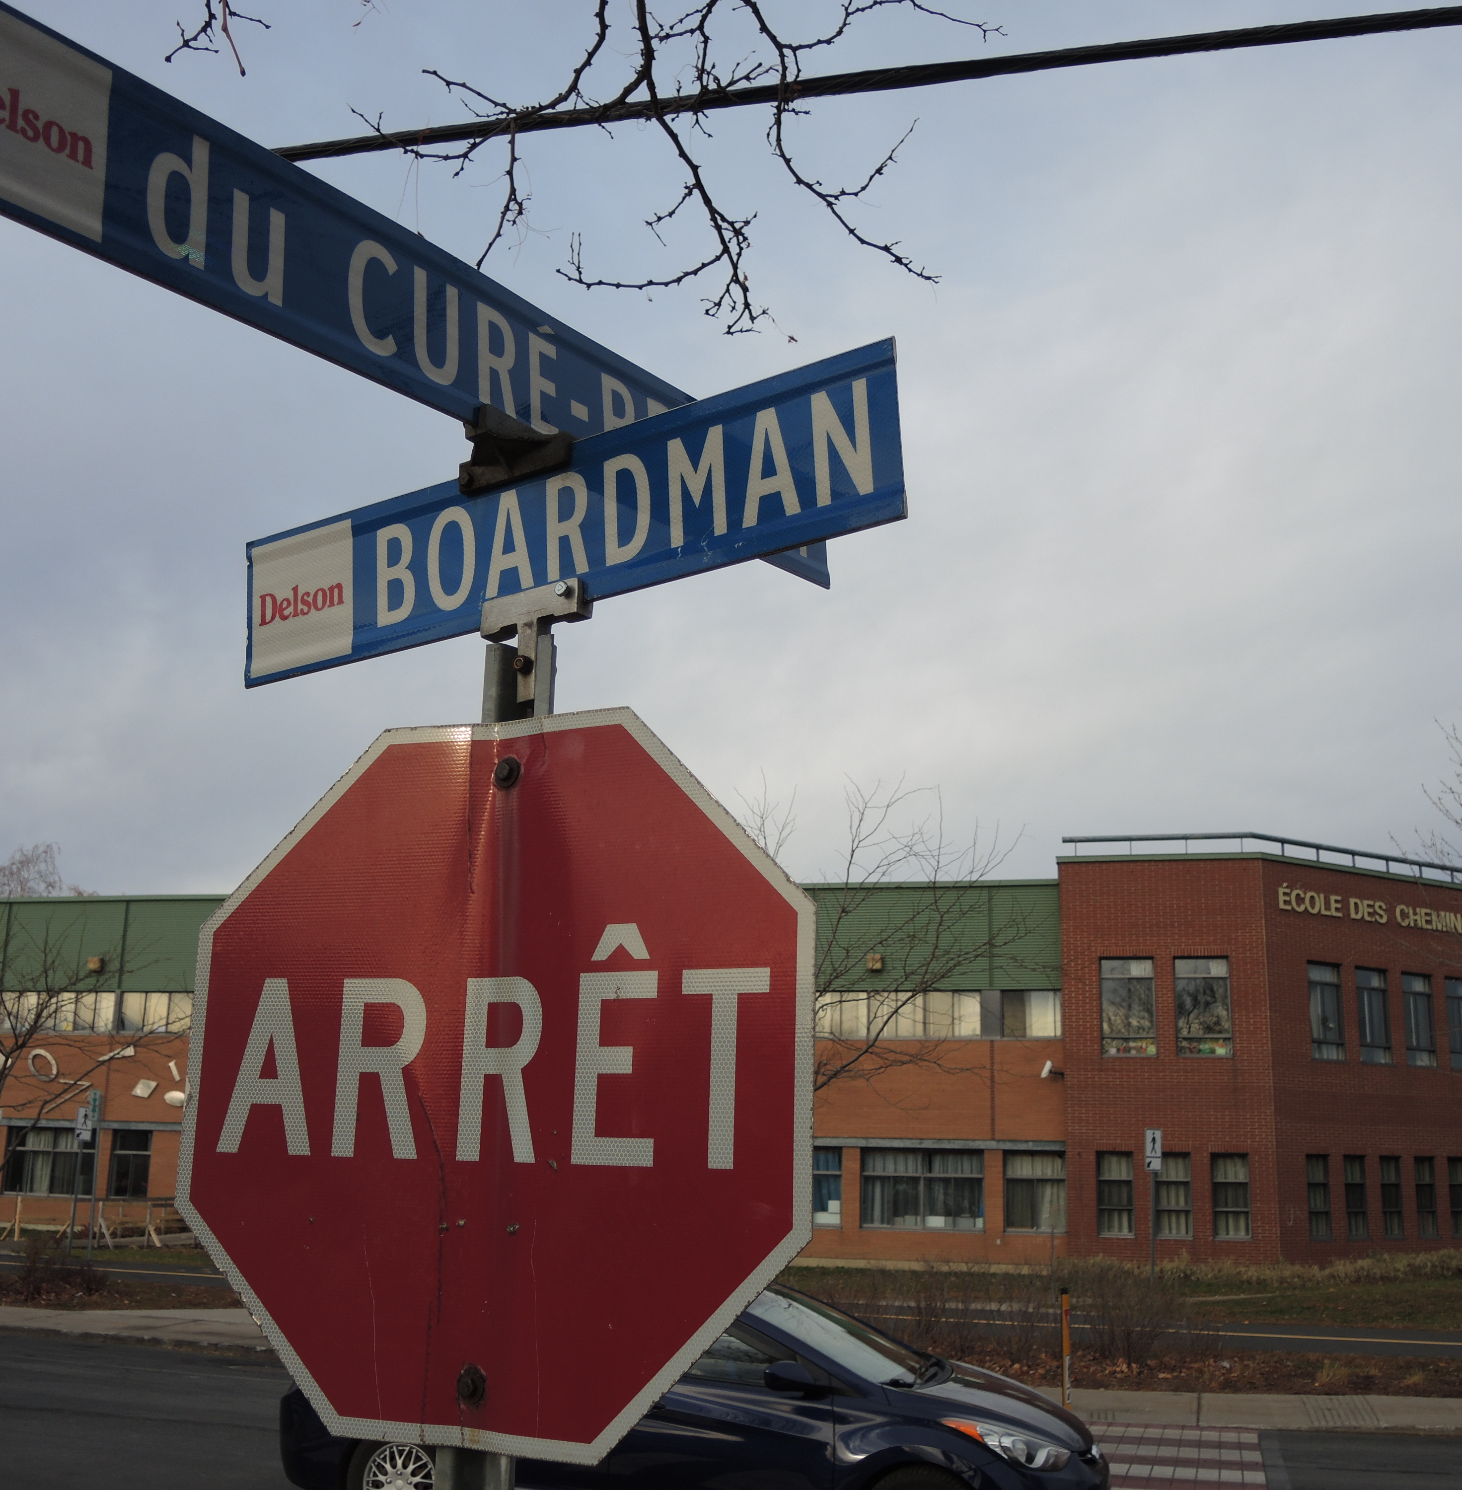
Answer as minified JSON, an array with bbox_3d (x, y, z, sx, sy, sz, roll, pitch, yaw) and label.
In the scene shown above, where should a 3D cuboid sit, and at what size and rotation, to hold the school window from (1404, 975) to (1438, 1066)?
[{"bbox_3d":[15.860,6.329,36.974,1.081,2.118,0.150,9,-16,-29],"label":"school window"}]

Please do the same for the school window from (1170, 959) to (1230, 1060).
[{"bbox_3d":[10.211,5.657,34.719,1.150,2.160,0.130,-2,-14,14],"label":"school window"}]

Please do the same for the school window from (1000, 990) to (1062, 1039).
[{"bbox_3d":[6.801,6.102,36.261,1.360,1.110,0.130,-2,-14,14],"label":"school window"}]

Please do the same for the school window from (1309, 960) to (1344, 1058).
[{"bbox_3d":[13.107,5.871,35.299,1.100,2.150,0.130,9,-16,-29],"label":"school window"}]

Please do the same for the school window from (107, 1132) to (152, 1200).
[{"bbox_3d":[-15.291,10.698,40.979,1.140,1.660,0.130,-2,-14,14],"label":"school window"}]

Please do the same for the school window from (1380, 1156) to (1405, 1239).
[{"bbox_3d":[14.567,9.960,35.354,0.699,1.742,0.150,9,-16,-29],"label":"school window"}]

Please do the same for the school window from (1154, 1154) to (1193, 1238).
[{"bbox_3d":[9.363,9.531,33.956,0.760,1.780,0.130,-2,-14,14],"label":"school window"}]

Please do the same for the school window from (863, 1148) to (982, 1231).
[{"bbox_3d":[4.297,9.979,35.959,2.750,1.774,0.150,-2,-14,15],"label":"school window"}]

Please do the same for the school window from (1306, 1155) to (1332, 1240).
[{"bbox_3d":[12.547,9.626,34.224,0.699,1.739,0.150,9,-16,-29],"label":"school window"}]

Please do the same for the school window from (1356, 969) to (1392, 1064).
[{"bbox_3d":[14.451,6.104,36.058,1.100,2.160,0.130,9,-16,-29],"label":"school window"}]

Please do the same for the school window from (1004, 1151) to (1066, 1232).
[{"bbox_3d":[6.708,9.829,35.337,1.326,1.754,0.150,-2,-14,15],"label":"school window"}]

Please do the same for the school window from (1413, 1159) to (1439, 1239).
[{"bbox_3d":[15.493,10.077,35.751,0.690,1.740,0.130,9,-16,-29],"label":"school window"}]

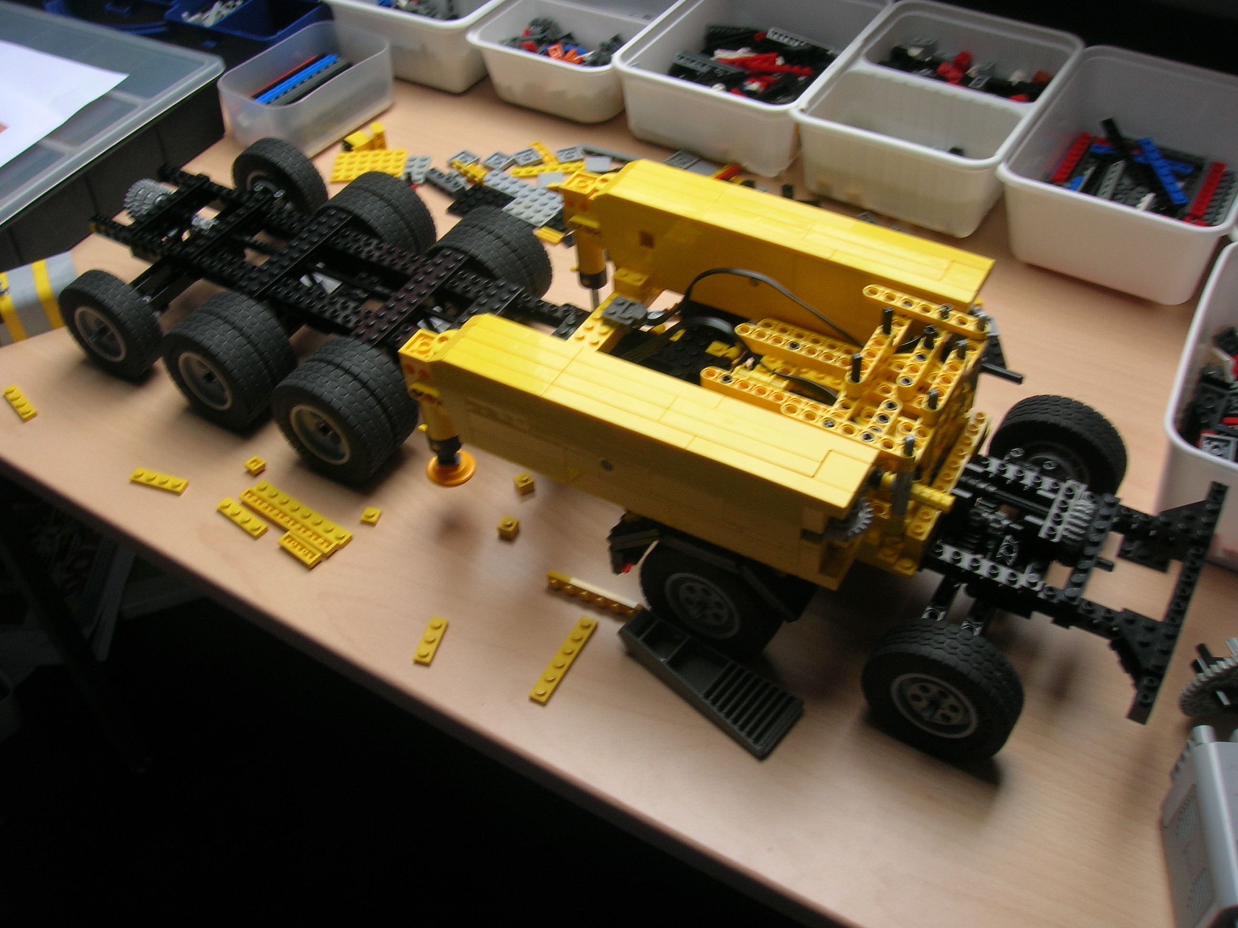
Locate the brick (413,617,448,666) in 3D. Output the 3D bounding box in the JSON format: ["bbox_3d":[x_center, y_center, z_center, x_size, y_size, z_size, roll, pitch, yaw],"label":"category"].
[{"bbox_3d":[-0.085,0.080,0.549,0.008,0.005,0.024,10,49,14],"label":"brick"}]

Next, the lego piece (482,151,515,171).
[{"bbox_3d":[-0.080,-0.200,0.810,0.016,0.005,0.016,27,55,27],"label":"lego piece"}]

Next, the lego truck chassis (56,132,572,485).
[{"bbox_3d":[-0.156,-0.089,0.671,0.308,0.066,0.160,23,53,24],"label":"lego truck chassis"}]

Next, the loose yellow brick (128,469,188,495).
[{"bbox_3d":[-0.237,0.009,0.629,0.032,0.005,0.008,13,50,16],"label":"loose yellow brick"}]

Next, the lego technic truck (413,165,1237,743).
[{"bbox_3d":[0.086,-0.009,0.538,0.327,0.120,0.170,21,52,23],"label":"lego technic truck"}]

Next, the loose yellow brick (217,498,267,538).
[{"bbox_3d":[-0.188,0.027,0.608,0.032,0.005,0.008,30,56,28],"label":"loose yellow brick"}]

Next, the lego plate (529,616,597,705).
[{"bbox_3d":[-0.024,0.087,0.538,0.008,0.005,0.048,20,52,22],"label":"lego plate"}]

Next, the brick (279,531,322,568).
[{"bbox_3d":[-0.154,0.043,0.590,0.024,0.005,0.008,29,55,28],"label":"brick"}]

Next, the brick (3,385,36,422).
[{"bbox_3d":[-0.333,-0.034,0.677,0.008,0.005,0.032,-34,53,-24],"label":"brick"}]

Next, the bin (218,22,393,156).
[{"bbox_3d":[-0.216,-0.263,0.855,0.072,0.043,0.108,27,55,27],"label":"bin"}]

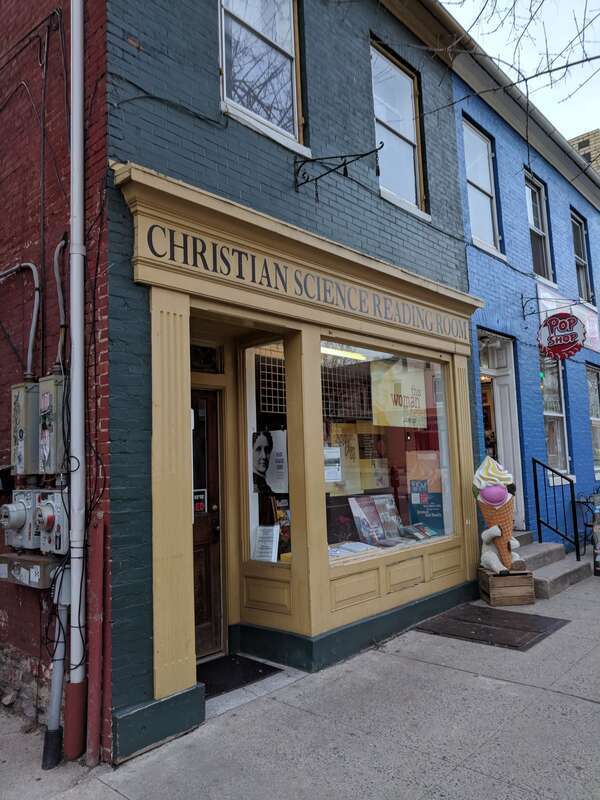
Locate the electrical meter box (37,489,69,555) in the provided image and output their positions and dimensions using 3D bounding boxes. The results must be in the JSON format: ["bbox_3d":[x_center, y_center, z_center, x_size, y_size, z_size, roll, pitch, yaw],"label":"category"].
[{"bbox_3d":[-1.443,0.719,3.560,0.300,0.360,0.220,-7,-8,41],"label":"electrical meter box"}]

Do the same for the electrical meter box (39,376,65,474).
[{"bbox_3d":[-1.479,0.157,3.684,0.205,0.585,0.140,-7,-8,41],"label":"electrical meter box"}]

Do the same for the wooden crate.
[{"bbox_3d":[2.229,2.016,6.496,0.464,0.315,0.352,-2,-6,-1],"label":"wooden crate"}]

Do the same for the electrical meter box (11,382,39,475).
[{"bbox_3d":[-1.776,0.191,3.946,0.200,0.590,0.140,-7,-8,41],"label":"electrical meter box"}]

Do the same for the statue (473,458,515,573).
[{"bbox_3d":[2.139,1.247,6.595,0.460,1.230,0.460,2,-7,-34],"label":"statue"}]

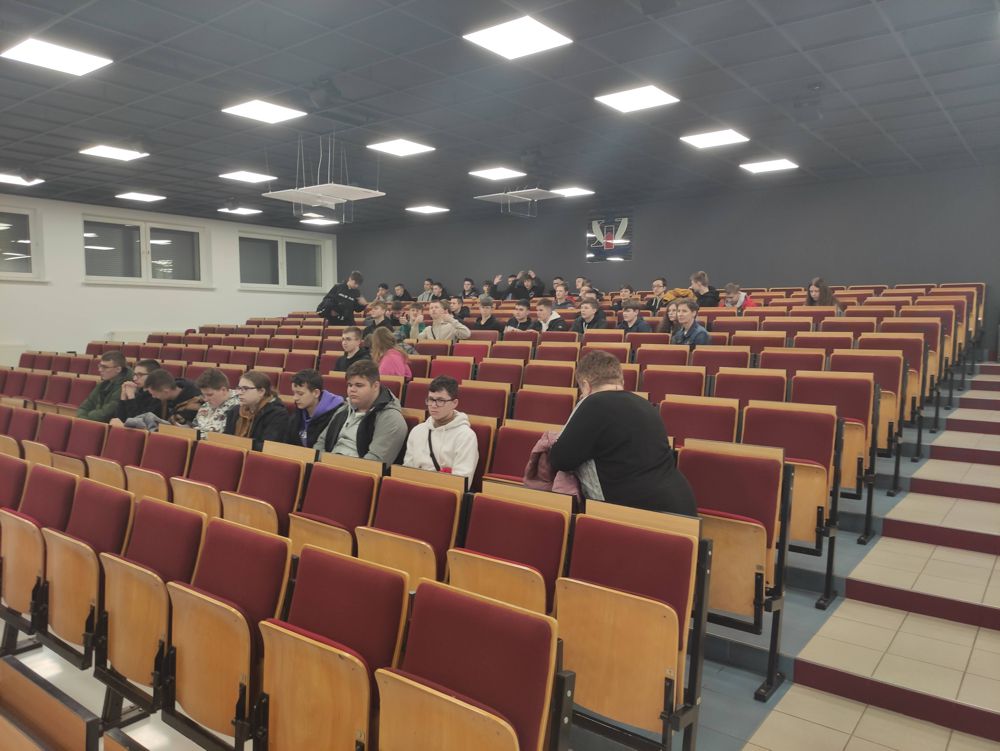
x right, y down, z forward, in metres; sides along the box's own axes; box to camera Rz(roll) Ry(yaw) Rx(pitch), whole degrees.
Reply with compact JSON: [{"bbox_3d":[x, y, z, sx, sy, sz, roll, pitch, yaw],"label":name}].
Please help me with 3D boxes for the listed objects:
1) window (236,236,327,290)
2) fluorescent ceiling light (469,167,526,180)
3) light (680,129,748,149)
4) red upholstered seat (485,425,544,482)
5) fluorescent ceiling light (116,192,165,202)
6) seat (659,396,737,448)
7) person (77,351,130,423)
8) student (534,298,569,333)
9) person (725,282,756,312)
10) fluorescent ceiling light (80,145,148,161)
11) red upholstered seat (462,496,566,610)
[{"bbox_3d":[-4.806,-2.481,16.076,0.110,1.140,2.180,4,6,38],"label":"window"},{"bbox_3d":[-0.027,-2.741,9.776,0.590,0.040,0.590,4,6,38],"label":"fluorescent ceiling light"},{"bbox_3d":[2.394,-2.643,8.030,0.600,0.060,0.600,4,6,38],"label":"light"},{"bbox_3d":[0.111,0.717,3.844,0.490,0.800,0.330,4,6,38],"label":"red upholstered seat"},{"bbox_3d":[-6.031,-3.012,12.140,0.600,0.060,0.600,4,6,38],"label":"fluorescent ceiling light"},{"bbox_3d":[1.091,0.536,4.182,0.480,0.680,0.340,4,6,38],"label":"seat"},{"bbox_3d":[-3.340,0.468,6.079,0.760,1.290,0.540,-4,6,-42],"label":"person"},{"bbox_3d":[0.585,-0.285,8.571,0.520,1.240,0.740,4,6,38],"label":"student"},{"bbox_3d":[2.937,-0.521,8.932,0.520,1.210,0.720,4,6,38],"label":"person"},{"bbox_3d":[-4.723,-2.741,8.864,0.600,0.060,0.600,4,6,38],"label":"fluorescent ceiling light"},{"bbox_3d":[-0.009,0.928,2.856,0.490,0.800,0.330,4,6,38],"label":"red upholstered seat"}]

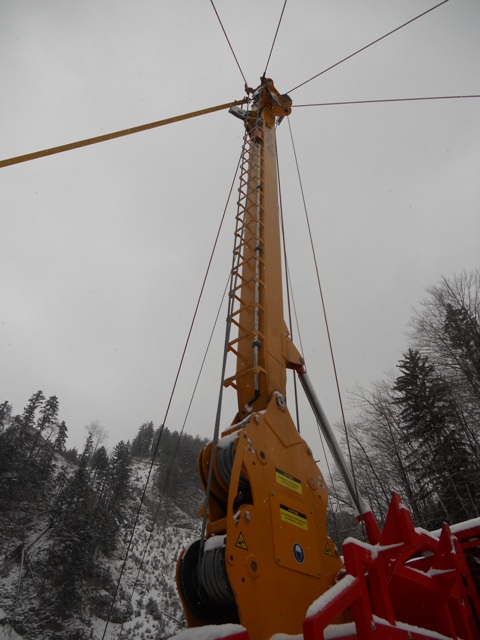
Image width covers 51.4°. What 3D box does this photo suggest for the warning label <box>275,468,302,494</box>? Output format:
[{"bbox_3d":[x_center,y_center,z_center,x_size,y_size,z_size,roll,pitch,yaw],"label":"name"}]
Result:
[{"bbox_3d":[0.329,1.082,3.350,0.008,0.100,0.295,-31,-50,27],"label":"warning label"}]

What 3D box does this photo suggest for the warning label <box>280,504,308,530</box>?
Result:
[{"bbox_3d":[0.346,1.269,3.192,0.008,0.100,0.295,-31,-50,27],"label":"warning label"}]

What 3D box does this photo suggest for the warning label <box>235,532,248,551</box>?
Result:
[{"bbox_3d":[0.006,1.191,2.703,0.008,0.090,0.100,-31,-50,27],"label":"warning label"}]

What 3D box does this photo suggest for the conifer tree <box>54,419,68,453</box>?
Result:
[{"bbox_3d":[-46.500,30.300,130.000,3.000,10.000,3.000,-2,-44,0],"label":"conifer tree"}]

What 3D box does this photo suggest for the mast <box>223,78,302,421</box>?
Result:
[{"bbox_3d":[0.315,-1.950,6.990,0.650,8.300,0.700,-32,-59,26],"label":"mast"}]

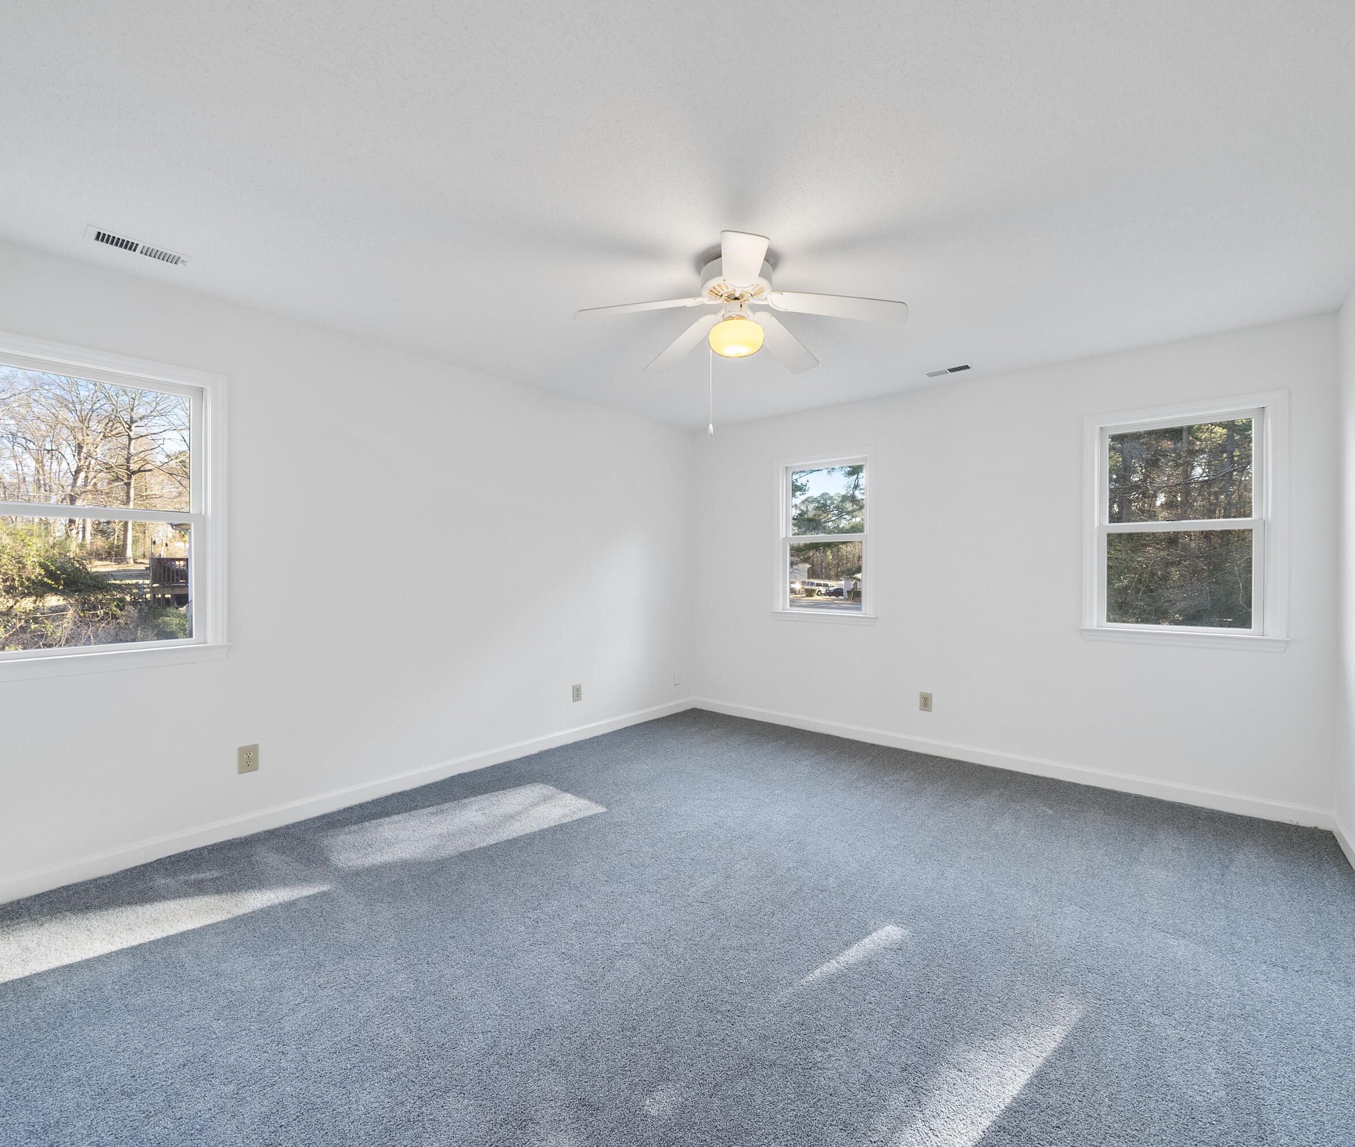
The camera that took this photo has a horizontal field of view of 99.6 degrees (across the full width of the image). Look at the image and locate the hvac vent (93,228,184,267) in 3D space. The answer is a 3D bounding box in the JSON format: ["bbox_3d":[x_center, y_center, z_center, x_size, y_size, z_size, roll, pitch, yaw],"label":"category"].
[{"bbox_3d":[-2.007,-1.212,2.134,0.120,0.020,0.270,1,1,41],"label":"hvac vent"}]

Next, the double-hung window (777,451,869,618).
[{"bbox_3d":[1.092,-0.268,4.277,0.730,1.160,0.080,1,1,40],"label":"double-hung window"}]

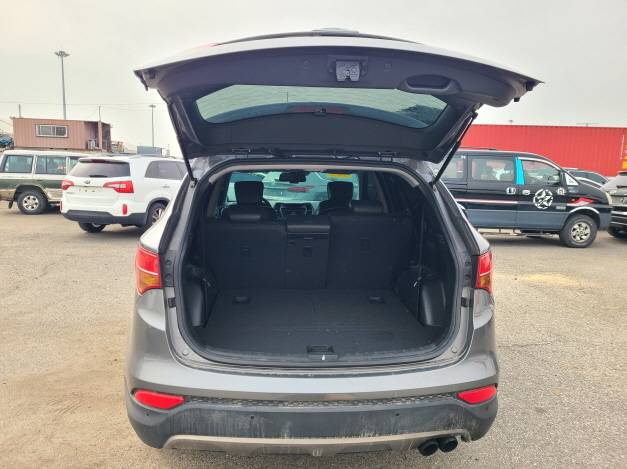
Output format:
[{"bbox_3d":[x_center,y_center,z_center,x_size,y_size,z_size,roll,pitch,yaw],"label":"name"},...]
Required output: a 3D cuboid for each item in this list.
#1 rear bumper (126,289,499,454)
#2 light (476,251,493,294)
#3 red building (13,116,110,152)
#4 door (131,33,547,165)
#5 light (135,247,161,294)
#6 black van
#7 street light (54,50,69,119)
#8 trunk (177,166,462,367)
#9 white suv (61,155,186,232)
[{"bbox_3d":[0.036,0.660,2.359,1.840,0.680,0.500,0,8,-5],"label":"rear bumper"},{"bbox_3d":[0.856,0.184,2.353,0.160,0.245,0.250,0,8,-5],"label":"light"},{"bbox_3d":[-21.672,-8.751,41.294,7.300,2.450,3.000,0,8,-8],"label":"red building"},{"bbox_3d":[0.060,-0.582,2.120,1.500,0.360,1.220,0,-5,-5],"label":"door"},{"bbox_3d":[-0.769,0.177,2.225,0.160,0.245,0.250,0,8,-5],"label":"light"},{"bbox_3d":[4.129,-0.862,10.568,4.690,1.950,1.820,3,9,12],"label":"black van"},{"bbox_3d":[-51.071,-25.432,96.726,2.800,23.696,2.800,0,8,-5],"label":"street light"},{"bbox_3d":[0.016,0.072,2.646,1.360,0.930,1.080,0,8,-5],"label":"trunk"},{"bbox_3d":[-3.868,-1.047,11.708,1.885,1.730,4.685,3,9,16],"label":"white suv"}]

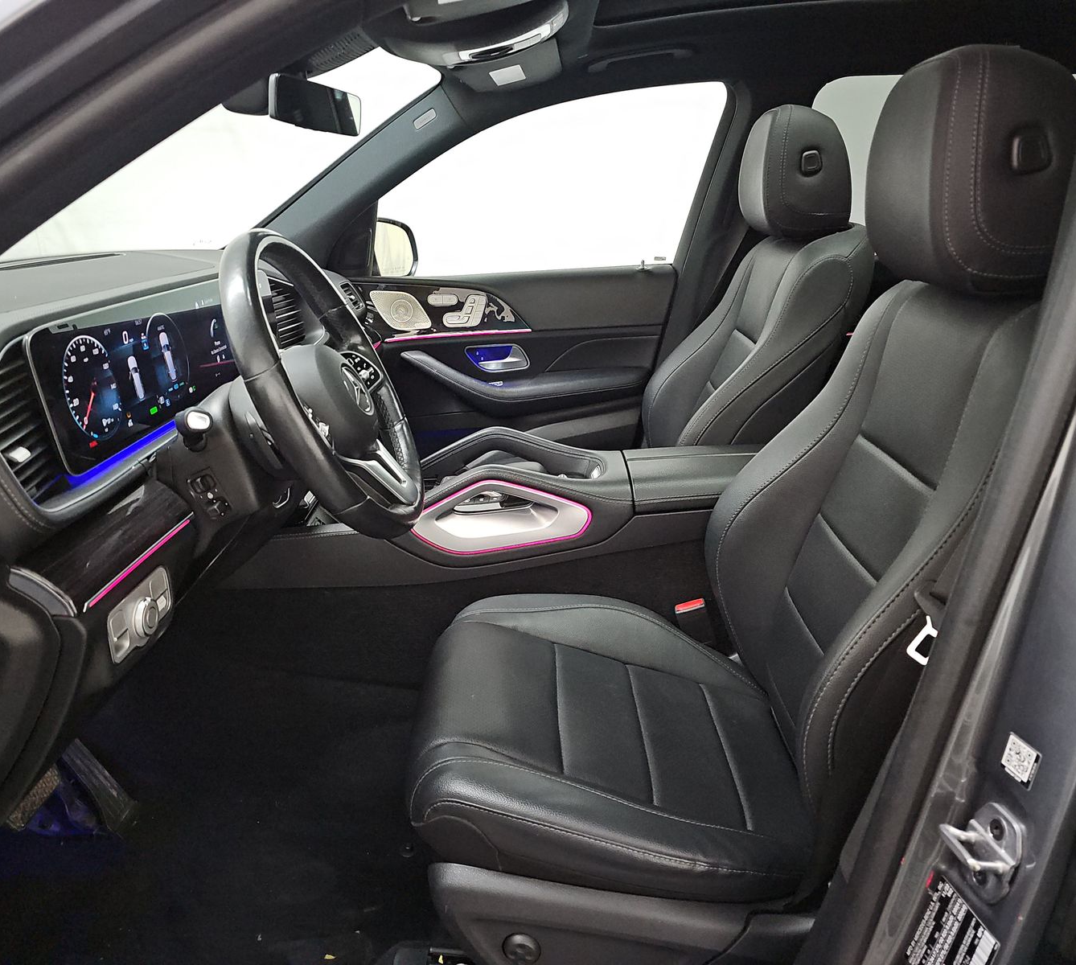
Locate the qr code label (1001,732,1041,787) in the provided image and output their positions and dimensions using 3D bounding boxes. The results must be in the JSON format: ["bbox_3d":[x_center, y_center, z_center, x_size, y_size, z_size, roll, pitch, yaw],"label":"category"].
[{"bbox_3d":[0.308,0.178,0.545,0.002,0.026,0.025,-6,20,-15],"label":"qr code label"}]

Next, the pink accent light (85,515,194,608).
[{"bbox_3d":[-0.380,0.074,0.828,0.007,0.008,0.206,0,20,2],"label":"pink accent light"}]

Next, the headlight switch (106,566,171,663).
[{"bbox_3d":[-0.375,0.130,0.828,0.020,0.057,0.118,0,20,2],"label":"headlight switch"}]

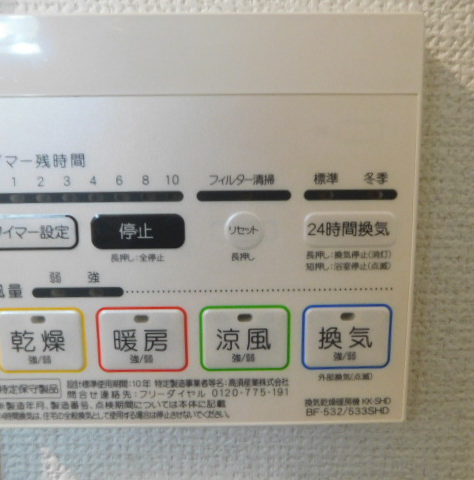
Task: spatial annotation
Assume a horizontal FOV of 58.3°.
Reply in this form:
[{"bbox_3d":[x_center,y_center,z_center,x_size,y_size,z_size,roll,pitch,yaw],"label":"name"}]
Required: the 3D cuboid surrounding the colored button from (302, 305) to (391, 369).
[{"bbox_3d":[0.034,0.030,0.131,0.027,0.020,0.004,-1,7,-1],"label":"colored button"}]

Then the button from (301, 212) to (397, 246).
[{"bbox_3d":[0.034,-0.003,0.127,0.027,0.010,0.004,-1,7,-1],"label":"button"}]

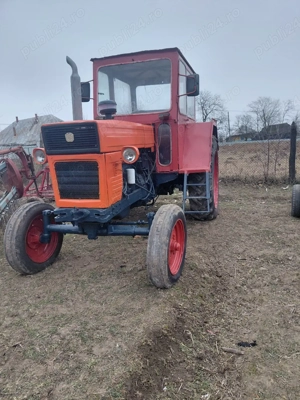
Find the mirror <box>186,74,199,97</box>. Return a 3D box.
[{"bbox_3d":[0.574,-1.500,3.805,0.155,0.280,0.060,1,12,17],"label":"mirror"}]

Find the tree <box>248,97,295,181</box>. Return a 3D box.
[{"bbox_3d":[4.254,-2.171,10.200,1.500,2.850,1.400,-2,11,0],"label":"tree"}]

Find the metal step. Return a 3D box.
[{"bbox_3d":[0.671,-0.100,4.188,0.400,0.610,0.060,1,12,17],"label":"metal step"}]

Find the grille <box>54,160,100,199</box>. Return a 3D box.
[{"bbox_3d":[-0.657,-0.177,2.666,0.440,0.350,0.050,1,12,17],"label":"grille"}]

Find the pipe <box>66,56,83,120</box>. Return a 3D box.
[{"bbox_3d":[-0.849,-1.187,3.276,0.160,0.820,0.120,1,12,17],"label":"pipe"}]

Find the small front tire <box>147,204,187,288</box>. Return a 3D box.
[{"bbox_3d":[0.196,0.457,2.850,0.185,0.816,0.816,2,12,21],"label":"small front tire"}]

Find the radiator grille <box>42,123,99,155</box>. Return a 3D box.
[{"bbox_3d":[-0.687,-0.535,2.546,0.550,0.250,0.060,1,12,17],"label":"radiator grille"}]

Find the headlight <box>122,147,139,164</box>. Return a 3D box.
[{"bbox_3d":[-0.173,-0.412,2.648,0.155,0.170,0.120,1,12,17],"label":"headlight"}]

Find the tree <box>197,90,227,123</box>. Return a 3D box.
[{"bbox_3d":[10.471,-14.451,50.000,5.200,9.000,5.000,-2,11,0],"label":"tree"}]

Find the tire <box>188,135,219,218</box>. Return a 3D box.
[{"bbox_3d":[0.989,-0.380,5.076,0.371,1.528,1.528,1,12,17],"label":"tire"}]

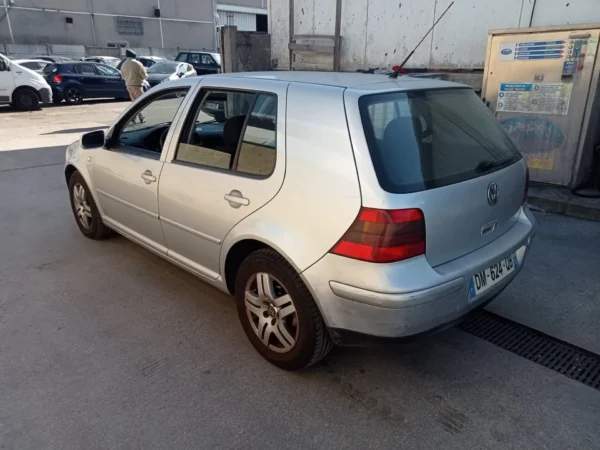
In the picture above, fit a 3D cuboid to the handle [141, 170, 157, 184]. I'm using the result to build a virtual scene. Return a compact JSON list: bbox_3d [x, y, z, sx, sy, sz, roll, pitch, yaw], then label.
[{"bbox_3d":[-0.956,-0.300,3.068,0.050,0.090,0.205,-16,25,-40],"label":"handle"}]

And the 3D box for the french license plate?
[{"bbox_3d":[0.979,0.243,2.428,0.515,0.110,0.025,-16,25,-41],"label":"french license plate"}]

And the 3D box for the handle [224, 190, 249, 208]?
[{"bbox_3d":[-0.324,-0.128,2.442,0.060,0.090,0.200,-12,22,-42],"label":"handle"}]

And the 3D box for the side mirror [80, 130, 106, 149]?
[{"bbox_3d":[-1.463,-0.597,3.420,0.200,0.130,0.120,-16,25,-40],"label":"side mirror"}]

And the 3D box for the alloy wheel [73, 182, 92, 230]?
[{"bbox_3d":[-1.814,-0.168,4.222,0.160,0.417,0.417,-16,25,-40],"label":"alloy wheel"}]

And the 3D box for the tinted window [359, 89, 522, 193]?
[{"bbox_3d":[0.766,-0.461,2.402,1.270,0.525,0.100,-16,-12,-40],"label":"tinted window"}]

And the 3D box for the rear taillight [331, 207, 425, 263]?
[{"bbox_3d":[0.337,0.020,2.016,0.290,0.235,0.260,-16,25,-41],"label":"rear taillight"}]

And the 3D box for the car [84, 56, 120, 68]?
[{"bbox_3d":[-9.044,-7.188,22.800,4.100,1.500,1.760,12,22,30],"label":"car"}]

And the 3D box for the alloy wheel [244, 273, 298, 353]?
[{"bbox_3d":[-0.093,0.426,2.491,0.160,0.417,0.417,-16,25,-40],"label":"alloy wheel"}]

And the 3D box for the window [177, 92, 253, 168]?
[{"bbox_3d":[-0.487,-0.538,2.716,0.580,0.460,0.060,19,7,43],"label":"window"}]

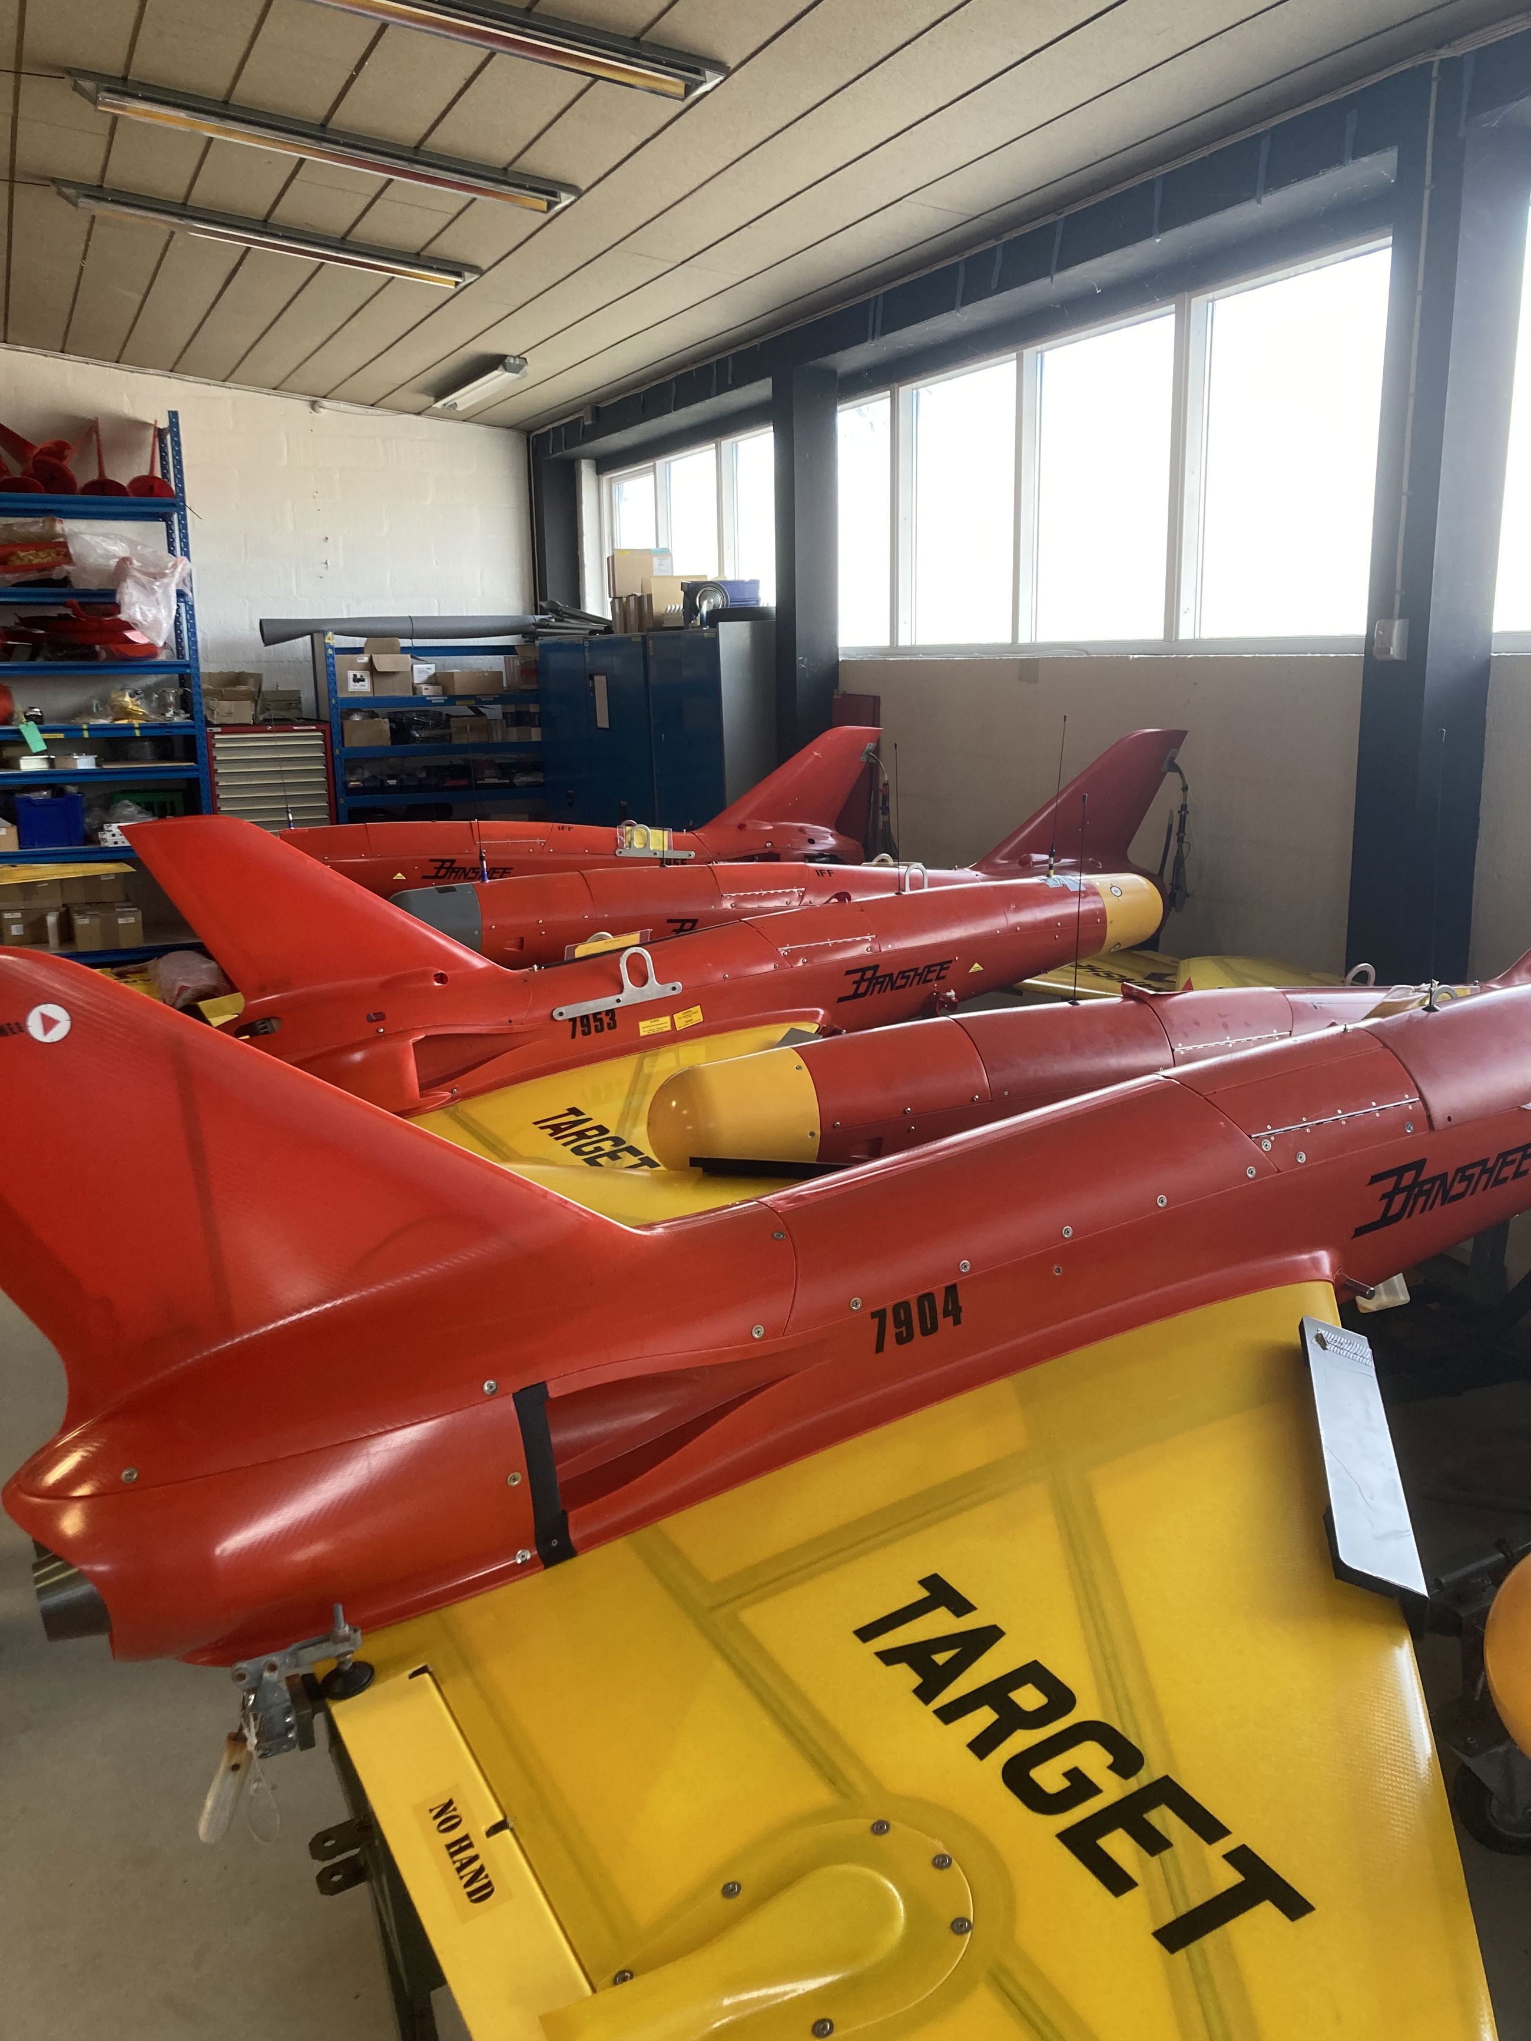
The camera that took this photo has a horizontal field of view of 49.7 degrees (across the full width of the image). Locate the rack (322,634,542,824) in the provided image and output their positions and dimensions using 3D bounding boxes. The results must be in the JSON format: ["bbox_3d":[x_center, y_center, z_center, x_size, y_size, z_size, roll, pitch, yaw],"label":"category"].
[{"bbox_3d":[-2.255,-1.724,11.426,1.520,1.835,0.450,-6,14,-24],"label":"rack"}]

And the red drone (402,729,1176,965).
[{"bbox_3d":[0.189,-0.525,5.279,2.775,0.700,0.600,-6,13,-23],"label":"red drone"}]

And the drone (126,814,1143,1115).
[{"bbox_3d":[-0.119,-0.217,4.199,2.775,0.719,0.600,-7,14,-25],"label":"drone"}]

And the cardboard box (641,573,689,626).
[{"bbox_3d":[-0.507,-2.377,9.367,0.300,0.290,0.160,-6,14,-24],"label":"cardboard box"}]

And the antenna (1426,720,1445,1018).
[{"bbox_3d":[0.874,-0.194,2.145,0.020,0.369,0.020,-9,15,-23],"label":"antenna"}]

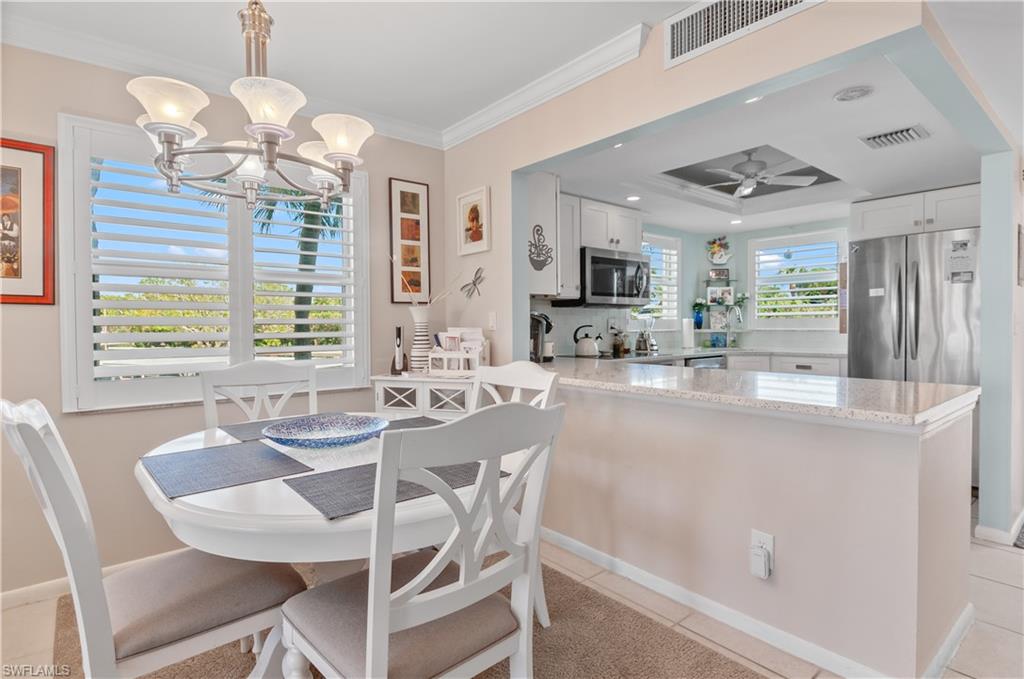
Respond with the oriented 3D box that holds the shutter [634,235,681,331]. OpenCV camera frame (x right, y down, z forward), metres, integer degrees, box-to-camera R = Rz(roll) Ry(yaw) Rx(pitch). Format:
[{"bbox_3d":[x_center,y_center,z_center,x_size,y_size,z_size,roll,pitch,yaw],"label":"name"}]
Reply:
[{"bbox_3d":[1.412,-0.558,4.760,0.870,0.940,0.080,-2,2,-38],"label":"shutter"}]

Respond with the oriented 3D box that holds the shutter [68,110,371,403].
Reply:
[{"bbox_3d":[-1.420,-0.346,2.535,1.390,1.310,0.080,-2,2,-38],"label":"shutter"}]

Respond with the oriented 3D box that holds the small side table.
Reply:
[{"bbox_3d":[-0.427,0.654,2.848,0.645,0.895,0.410,0,2,17],"label":"small side table"}]

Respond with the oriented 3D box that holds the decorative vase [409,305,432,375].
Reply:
[{"bbox_3d":[-0.579,-0.006,3.038,0.132,0.415,0.132,0,2,0],"label":"decorative vase"}]

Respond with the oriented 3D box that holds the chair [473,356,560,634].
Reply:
[{"bbox_3d":[-0.193,0.614,1.916,0.560,1.020,0.490,-2,2,-43],"label":"chair"}]

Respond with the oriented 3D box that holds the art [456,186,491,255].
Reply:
[{"bbox_3d":[-0.246,-0.736,3.035,0.025,0.386,0.292,-2,2,-43],"label":"art"}]

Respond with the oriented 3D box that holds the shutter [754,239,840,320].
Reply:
[{"bbox_3d":[2.758,-0.559,4.702,0.080,0.850,0.812,-2,2,-42],"label":"shutter"}]

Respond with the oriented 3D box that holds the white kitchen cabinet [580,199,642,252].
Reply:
[{"bbox_3d":[0.701,-0.891,3.995,0.748,0.370,0.350,-2,2,-38],"label":"white kitchen cabinet"}]

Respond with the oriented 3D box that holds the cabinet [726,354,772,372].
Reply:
[{"bbox_3d":[2.422,0.573,4.715,0.600,0.860,0.400,-2,2,-42],"label":"cabinet"}]

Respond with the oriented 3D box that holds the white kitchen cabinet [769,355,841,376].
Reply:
[{"bbox_3d":[2.649,0.597,4.216,0.600,0.870,0.516,-2,2,-43],"label":"white kitchen cabinet"}]

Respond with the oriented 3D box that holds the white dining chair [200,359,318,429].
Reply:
[{"bbox_3d":[-0.978,0.623,2.084,0.490,1.000,0.560,-2,2,-43],"label":"white dining chair"}]

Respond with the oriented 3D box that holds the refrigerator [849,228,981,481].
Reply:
[{"bbox_3d":[3.111,0.165,3.581,0.820,1.780,0.870,-2,2,-42],"label":"refrigerator"}]

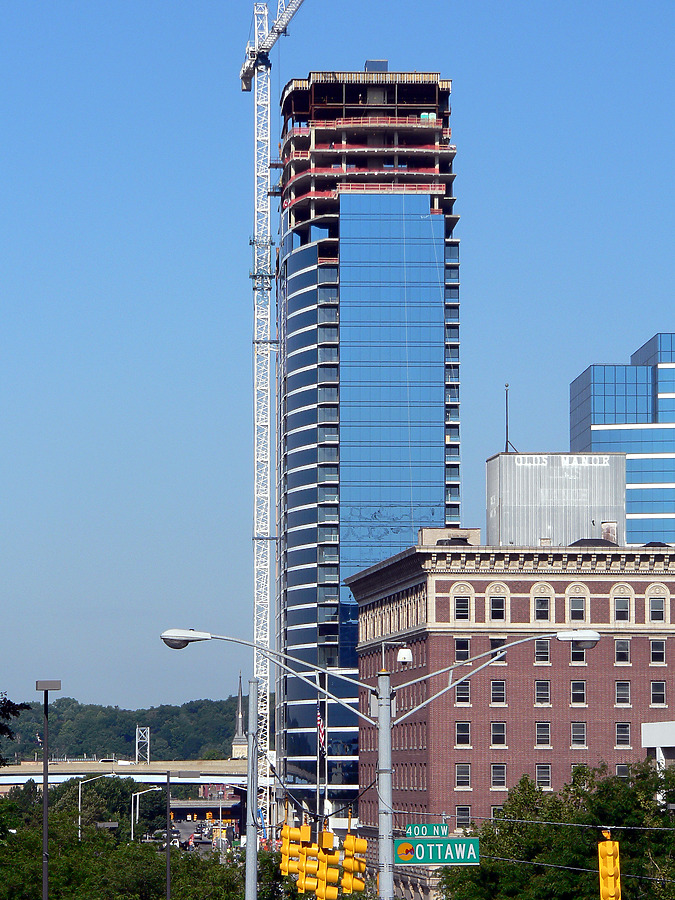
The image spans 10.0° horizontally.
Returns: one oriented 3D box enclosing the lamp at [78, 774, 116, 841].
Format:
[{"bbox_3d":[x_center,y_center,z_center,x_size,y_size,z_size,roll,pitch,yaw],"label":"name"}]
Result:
[{"bbox_3d":[-21.830,34.246,350.000,3.300,10.000,0.350,0,-5,0],"label":"lamp"}]

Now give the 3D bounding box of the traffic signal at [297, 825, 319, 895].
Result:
[{"bbox_3d":[-0.632,8.567,80.500,0.450,1.380,0.340,1,-5,-8],"label":"traffic signal"}]

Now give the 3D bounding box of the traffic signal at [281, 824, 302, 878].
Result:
[{"bbox_3d":[-0.999,8.639,83.000,0.450,1.080,0.340,1,-5,-8],"label":"traffic signal"}]

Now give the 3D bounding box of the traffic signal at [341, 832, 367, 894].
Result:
[{"bbox_3d":[0.305,7.737,72.000,0.450,1.100,0.340,1,-5,-8],"label":"traffic signal"}]

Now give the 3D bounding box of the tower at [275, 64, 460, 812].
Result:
[{"bbox_3d":[5.125,1.033,636.136,30.000,121.500,46.000,0,-5,0],"label":"tower"}]

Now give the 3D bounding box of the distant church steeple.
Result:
[{"bbox_3d":[-30.874,82.954,1200.000,5.000,28.500,5.000,0,-5,0],"label":"distant church steeple"}]

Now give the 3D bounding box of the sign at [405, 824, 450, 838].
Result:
[{"bbox_3d":[1.641,6.935,70.000,0.765,0.229,0.020,0,-5,0],"label":"sign"}]

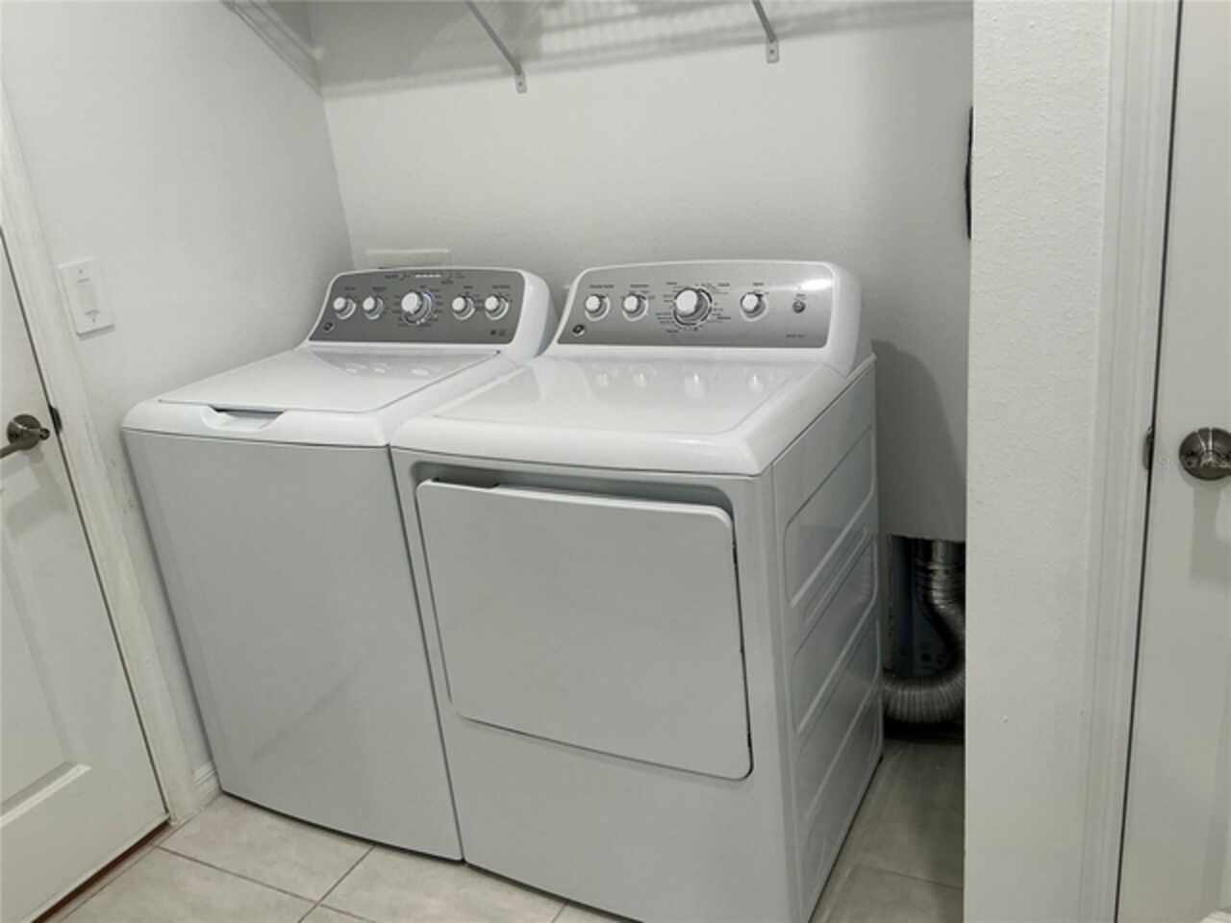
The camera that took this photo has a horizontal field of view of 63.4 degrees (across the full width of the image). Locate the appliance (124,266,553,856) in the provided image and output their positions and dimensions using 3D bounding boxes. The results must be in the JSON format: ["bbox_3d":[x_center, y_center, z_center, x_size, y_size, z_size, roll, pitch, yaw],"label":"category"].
[{"bbox_3d":[-0.525,0.161,2.263,0.690,1.115,0.670,4,21,28],"label":"appliance"}]

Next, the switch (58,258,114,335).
[{"bbox_3d":[-1.042,-0.327,1.972,0.010,0.130,0.080,4,21,28],"label":"switch"}]

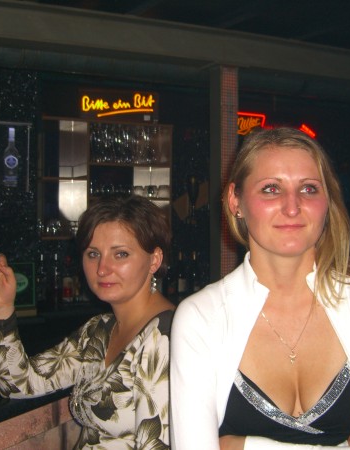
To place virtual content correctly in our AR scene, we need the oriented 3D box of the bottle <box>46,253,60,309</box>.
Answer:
[{"bbox_3d":[-0.707,0.323,3.800,0.076,0.310,0.076,0,0,-22],"label":"bottle"}]

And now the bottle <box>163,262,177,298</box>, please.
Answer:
[{"bbox_3d":[-0.028,0.347,4.080,0.078,0.240,0.078,0,0,-22],"label":"bottle"}]

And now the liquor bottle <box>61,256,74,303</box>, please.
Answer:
[{"bbox_3d":[-0.640,0.320,3.920,0.071,0.278,0.071,0,0,-22],"label":"liquor bottle"}]

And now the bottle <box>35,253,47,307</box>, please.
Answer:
[{"bbox_3d":[-0.770,0.323,3.800,0.074,0.310,0.074,0,0,-22],"label":"bottle"}]

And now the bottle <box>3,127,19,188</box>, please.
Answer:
[{"bbox_3d":[-0.938,-0.386,3.780,0.082,0.342,0.080,0,0,-22],"label":"bottle"}]

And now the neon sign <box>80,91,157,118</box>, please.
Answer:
[{"bbox_3d":[-0.353,-0.752,4.120,0.500,0.170,0.050,0,0,-22],"label":"neon sign"}]

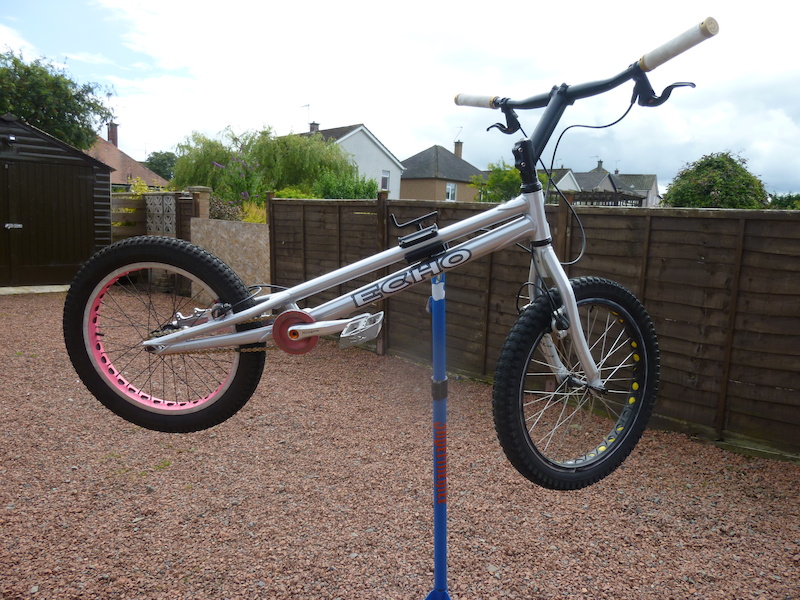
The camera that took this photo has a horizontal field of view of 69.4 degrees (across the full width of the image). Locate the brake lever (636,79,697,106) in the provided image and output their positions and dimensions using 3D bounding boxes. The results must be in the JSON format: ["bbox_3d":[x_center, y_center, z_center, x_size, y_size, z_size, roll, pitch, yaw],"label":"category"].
[{"bbox_3d":[0.486,-0.407,1.083,0.034,0.077,0.128,-22,6,-25],"label":"brake lever"}]

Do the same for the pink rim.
[{"bbox_3d":[-0.582,0.093,1.430,0.394,0.394,0.045,6,16,4],"label":"pink rim"}]

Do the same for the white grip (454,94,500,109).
[{"bbox_3d":[0.199,-0.521,1.505,0.034,0.034,0.153,-6,20,-37],"label":"white grip"}]

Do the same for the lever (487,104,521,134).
[{"bbox_3d":[0.259,-0.463,1.485,0.034,0.077,0.128,-22,29,-25],"label":"lever"}]

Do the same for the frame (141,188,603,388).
[{"bbox_3d":[-0.056,-0.053,1.334,1.080,0.464,0.138,6,16,4],"label":"frame"}]

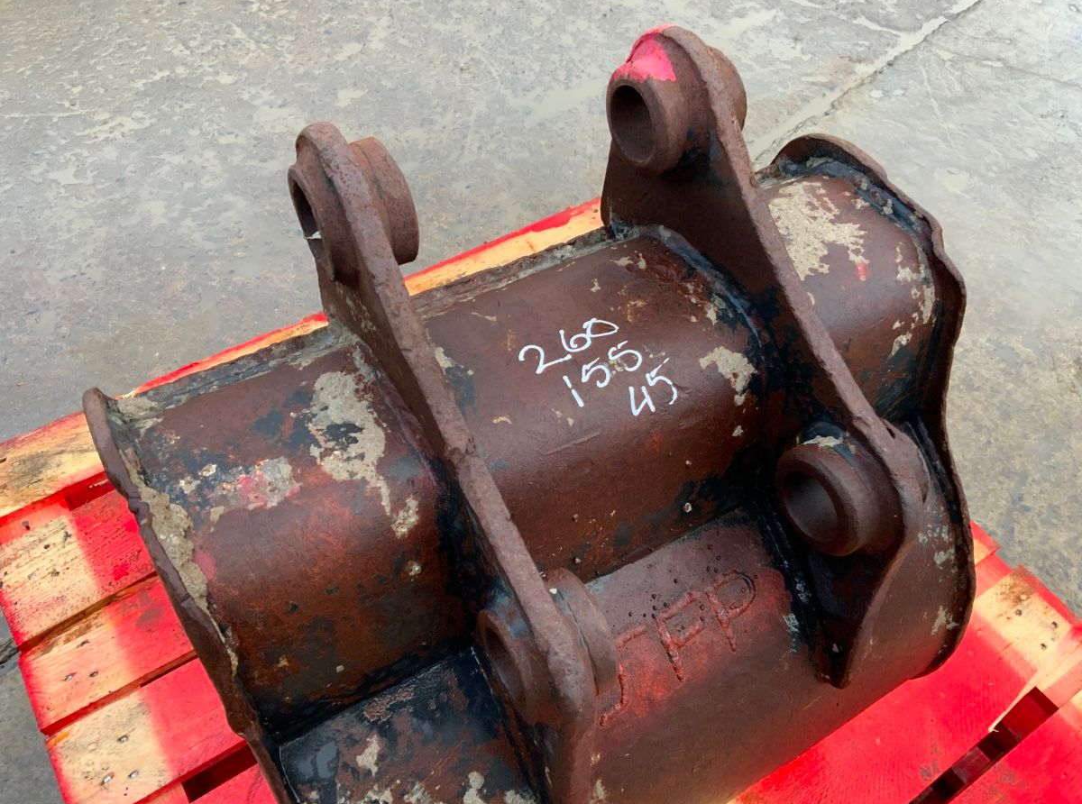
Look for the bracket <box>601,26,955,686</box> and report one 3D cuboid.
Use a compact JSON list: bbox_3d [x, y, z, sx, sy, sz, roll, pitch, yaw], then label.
[{"bbox_3d":[0.143,-0.014,0.602,0.056,0.198,0.454,-23,85,-20],"label":"bracket"}]

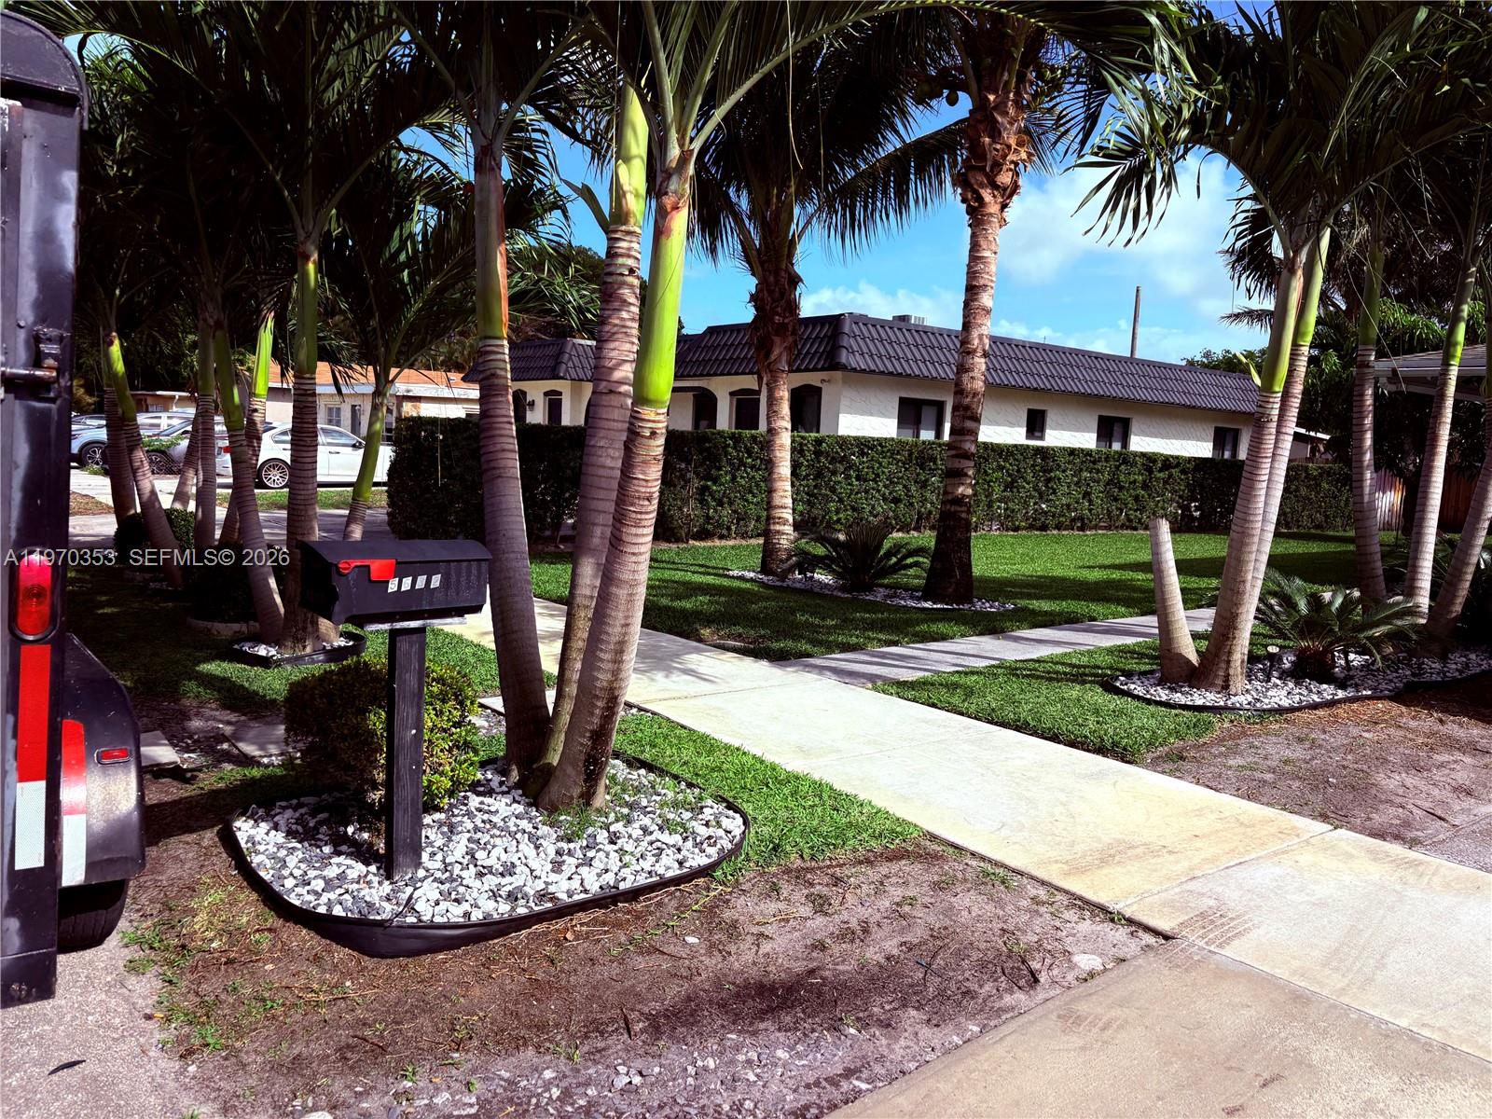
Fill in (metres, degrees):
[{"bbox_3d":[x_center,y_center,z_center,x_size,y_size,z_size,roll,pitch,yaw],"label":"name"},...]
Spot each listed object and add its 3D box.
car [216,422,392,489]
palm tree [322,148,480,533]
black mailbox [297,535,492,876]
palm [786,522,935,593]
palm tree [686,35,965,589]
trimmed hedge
[{"bbox_3d":[-8.912,-2.290,24.238,4.720,1.400,1.830,-2,8,-37],"label":"car"},{"bbox_3d":[-2.435,-1.051,7.561,1.300,3.200,1.300,-2,8,-37],"label":"palm tree"},{"bbox_3d":[-1.151,0.482,3.697,0.540,1.117,0.275,-2,8,-37],"label":"black mailbox"},{"bbox_3d":[1.183,-0.094,11.757,1.500,0.780,1.500,3,6,0],"label":"palm"},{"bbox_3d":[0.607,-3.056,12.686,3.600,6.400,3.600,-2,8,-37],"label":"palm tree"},{"bbox_3d":[5.380,-1.279,20.988,23.920,1.590,1.050,-2,8,-37],"label":"trimmed hedge"}]

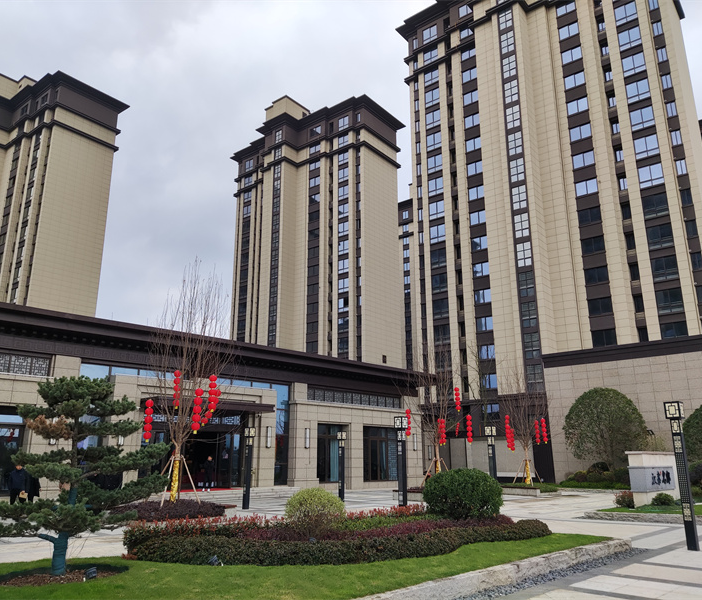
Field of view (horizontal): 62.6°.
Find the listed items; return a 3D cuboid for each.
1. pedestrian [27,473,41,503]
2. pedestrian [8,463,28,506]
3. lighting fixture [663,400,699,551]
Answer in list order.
[{"bbox_3d":[-9.727,5.795,17.701,0.520,1.660,0.350,-4,-16,14],"label":"pedestrian"},{"bbox_3d":[-10.301,5.840,17.900,0.550,1.680,0.360,8,-17,-28],"label":"pedestrian"},{"bbox_3d":[6.642,3.461,11.542,0.310,2.835,0.310,15,-21,-43],"label":"lighting fixture"}]

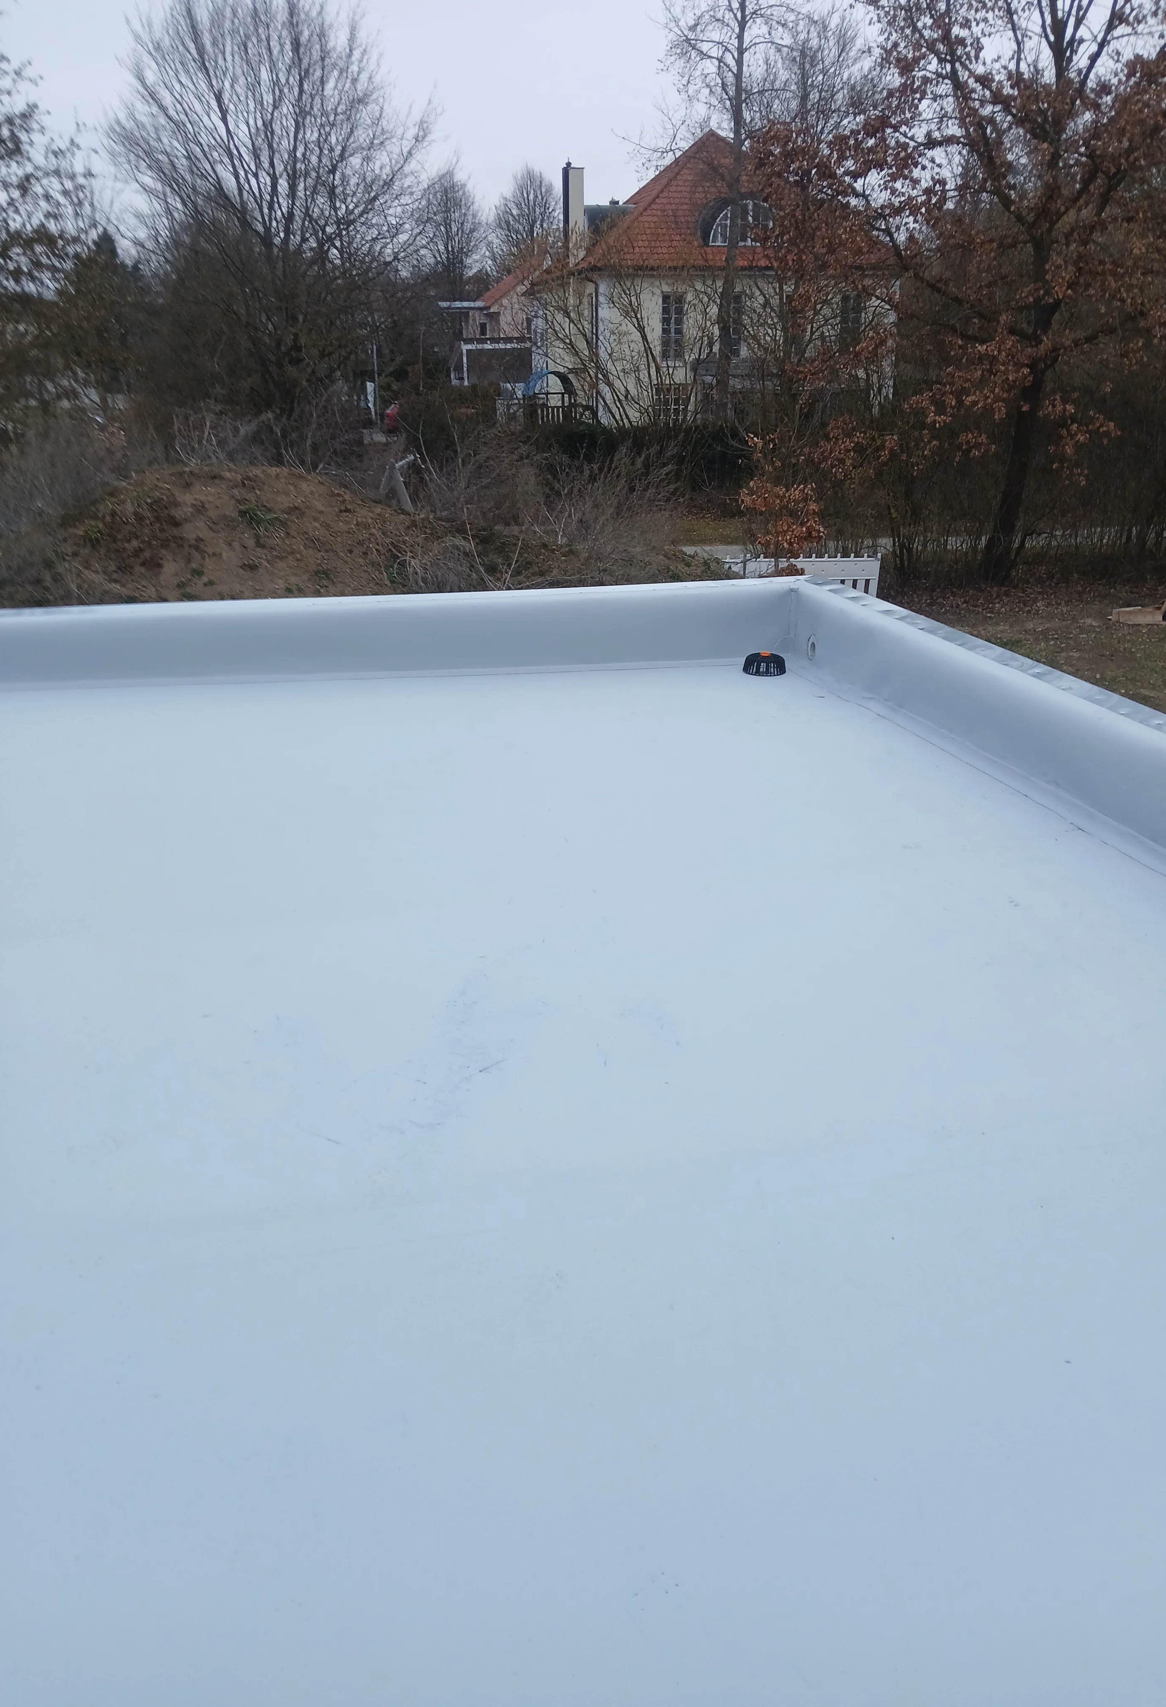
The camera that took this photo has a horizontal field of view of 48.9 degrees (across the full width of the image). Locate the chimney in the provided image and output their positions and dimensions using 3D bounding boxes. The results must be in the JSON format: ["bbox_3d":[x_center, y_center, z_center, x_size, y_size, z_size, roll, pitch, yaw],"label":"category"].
[{"bbox_3d":[-0.309,-21.569,43.130,0.510,2.962,0.800,-6,22,-16],"label":"chimney"}]

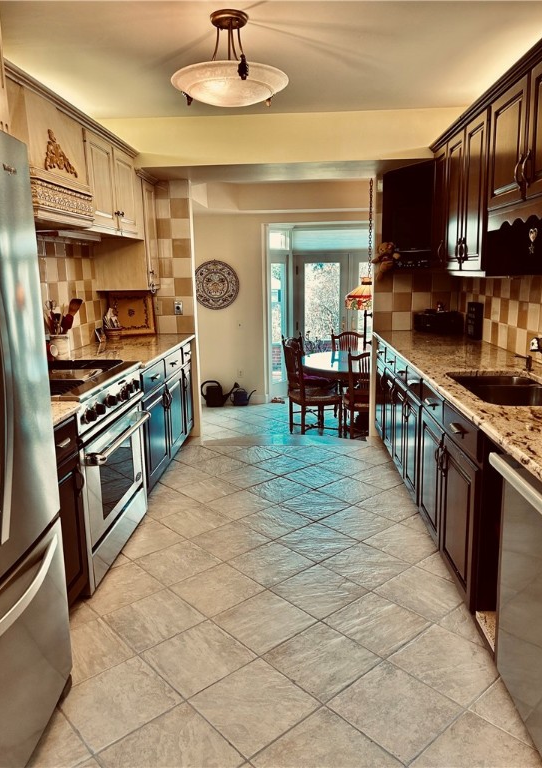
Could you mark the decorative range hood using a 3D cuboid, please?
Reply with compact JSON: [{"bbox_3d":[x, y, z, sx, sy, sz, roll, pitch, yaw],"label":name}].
[{"bbox_3d":[-1.208,-1.034,2.716,0.480,0.540,0.880,-1,11,3],"label":"decorative range hood"}]

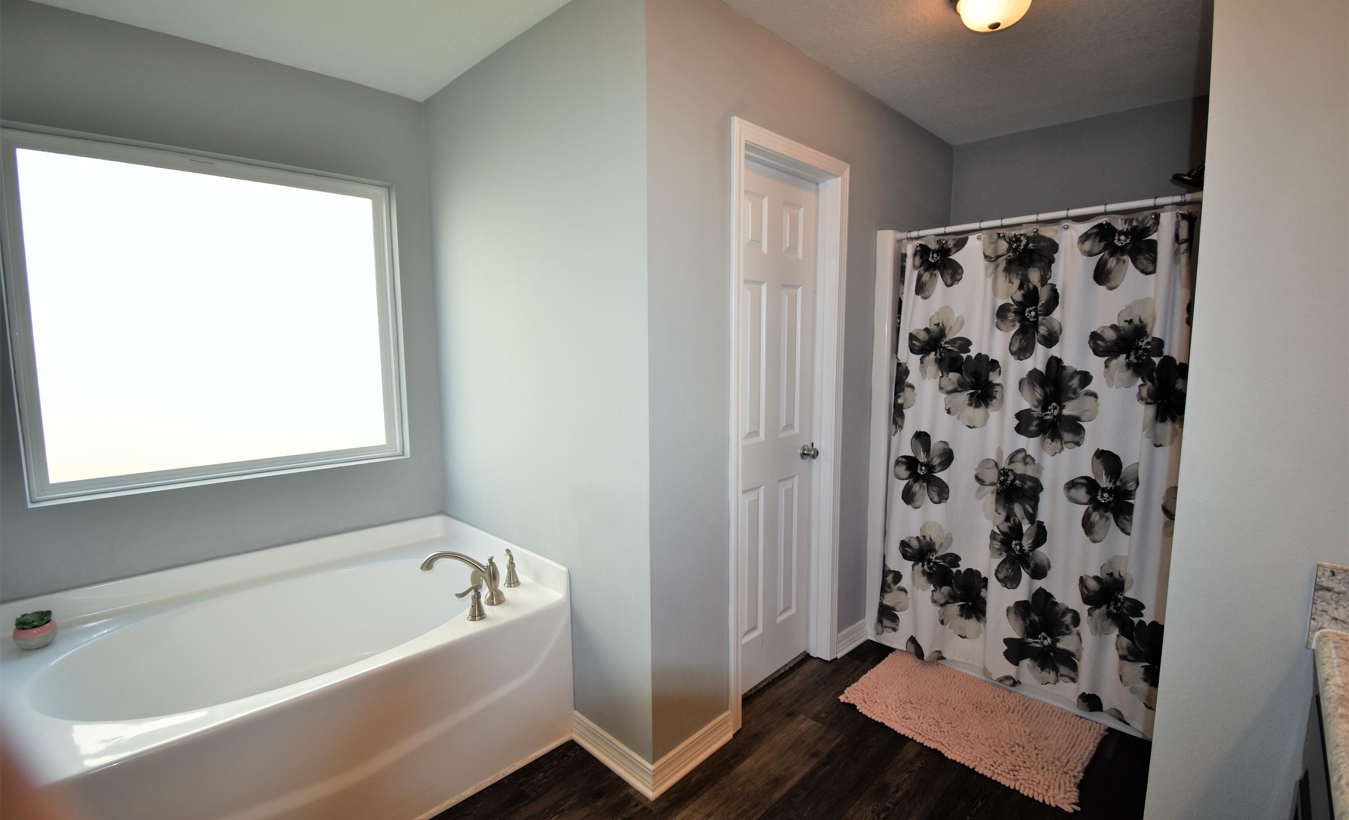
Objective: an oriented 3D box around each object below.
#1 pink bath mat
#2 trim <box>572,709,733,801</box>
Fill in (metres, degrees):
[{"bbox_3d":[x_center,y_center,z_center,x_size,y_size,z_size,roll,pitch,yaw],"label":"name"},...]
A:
[{"bbox_3d":[1.109,1.155,2.144,0.493,0.030,0.796,-7,9,-44],"label":"pink bath mat"},{"bbox_3d":[-0.079,1.132,2.030,0.393,0.120,0.423,-7,9,-44],"label":"trim"}]

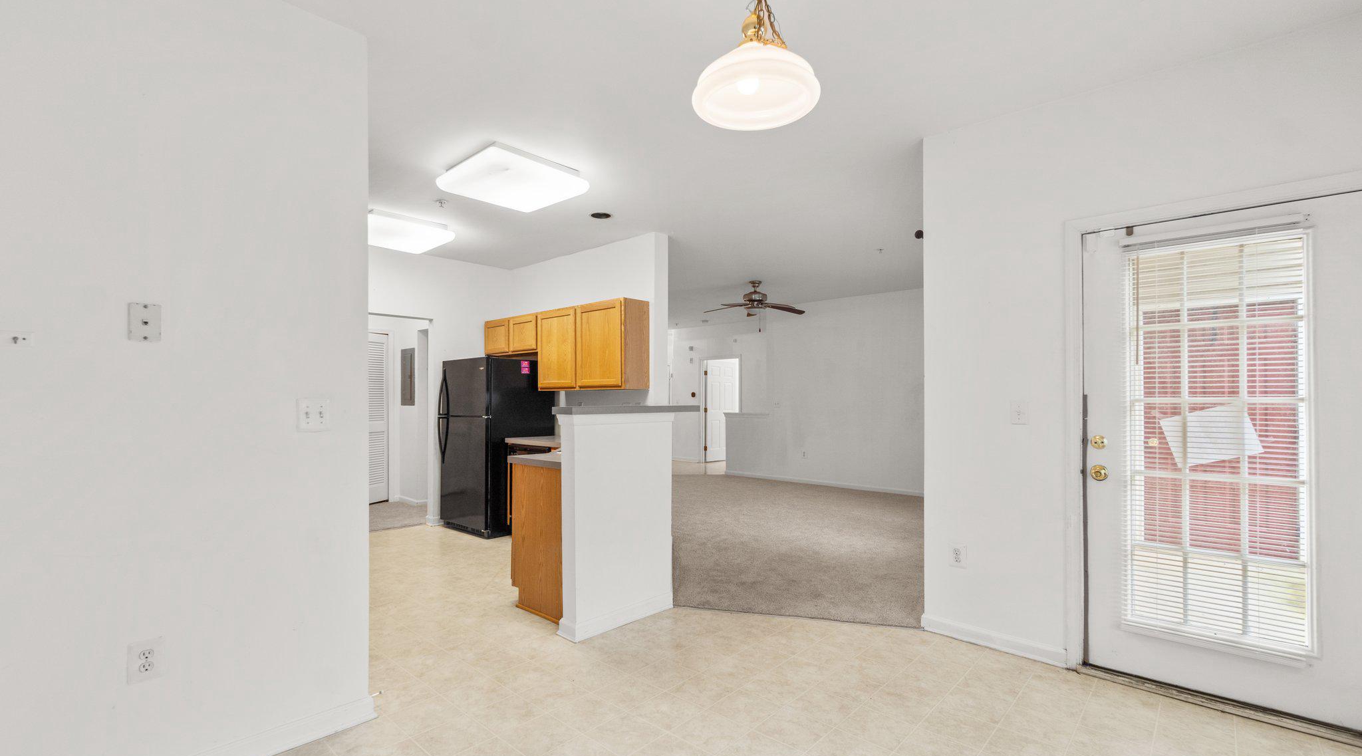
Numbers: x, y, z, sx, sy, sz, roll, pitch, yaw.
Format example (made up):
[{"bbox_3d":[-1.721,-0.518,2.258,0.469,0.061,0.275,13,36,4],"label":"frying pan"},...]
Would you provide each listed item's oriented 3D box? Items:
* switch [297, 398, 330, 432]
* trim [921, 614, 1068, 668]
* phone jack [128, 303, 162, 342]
[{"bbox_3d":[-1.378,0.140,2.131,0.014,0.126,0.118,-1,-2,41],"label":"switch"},{"bbox_3d":[1.566,1.331,2.890,0.660,0.086,0.016,-1,-2,41],"label":"trim"},{"bbox_3d":[-1.710,-0.176,1.810,0.012,0.118,0.074,-1,-2,41],"label":"phone jack"}]

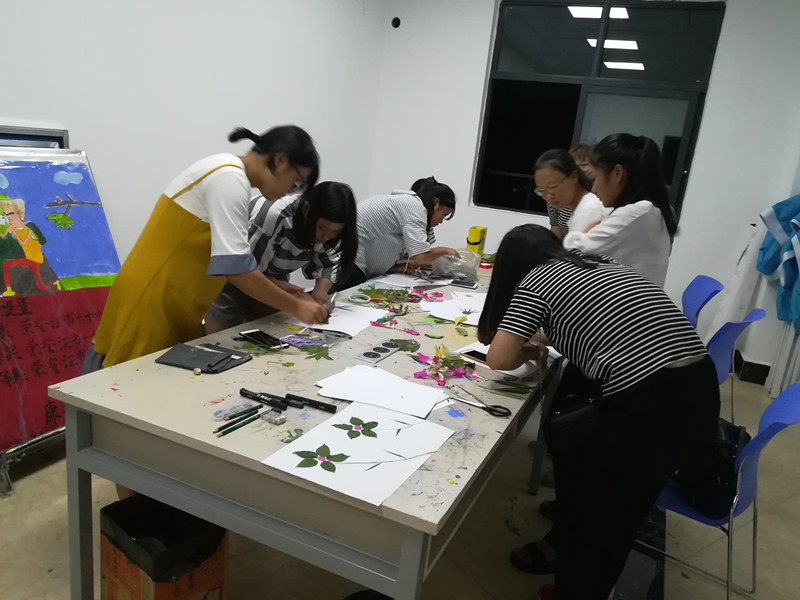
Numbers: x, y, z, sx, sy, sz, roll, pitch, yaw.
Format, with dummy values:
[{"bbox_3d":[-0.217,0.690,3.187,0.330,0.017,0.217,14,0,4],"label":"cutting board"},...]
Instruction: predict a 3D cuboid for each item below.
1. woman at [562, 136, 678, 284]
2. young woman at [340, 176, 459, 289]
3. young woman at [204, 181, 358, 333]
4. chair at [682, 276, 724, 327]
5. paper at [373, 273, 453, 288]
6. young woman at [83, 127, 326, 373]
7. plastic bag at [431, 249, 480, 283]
[{"bbox_3d":[0.839,0.130,2.502,0.420,1.600,0.460,14,16,29],"label":"woman"},{"bbox_3d":[-0.058,-0.082,3.607,0.760,1.300,0.470,6,14,-2],"label":"young woman"},{"bbox_3d":[-0.532,0.102,2.665,0.660,1.290,0.460,7,14,3],"label":"young woman"},{"bbox_3d":[1.844,0.227,4.198,0.500,0.820,0.460,7,14,5],"label":"chair"},{"bbox_3d":[0.100,-0.118,3.372,0.300,0.015,0.420,14,16,30],"label":"paper"},{"bbox_3d":[-0.687,0.094,2.209,0.780,1.490,0.470,2,14,-17],"label":"young woman"},{"bbox_3d":[0.321,-0.199,3.490,0.220,0.160,0.250,3,14,-14],"label":"plastic bag"}]

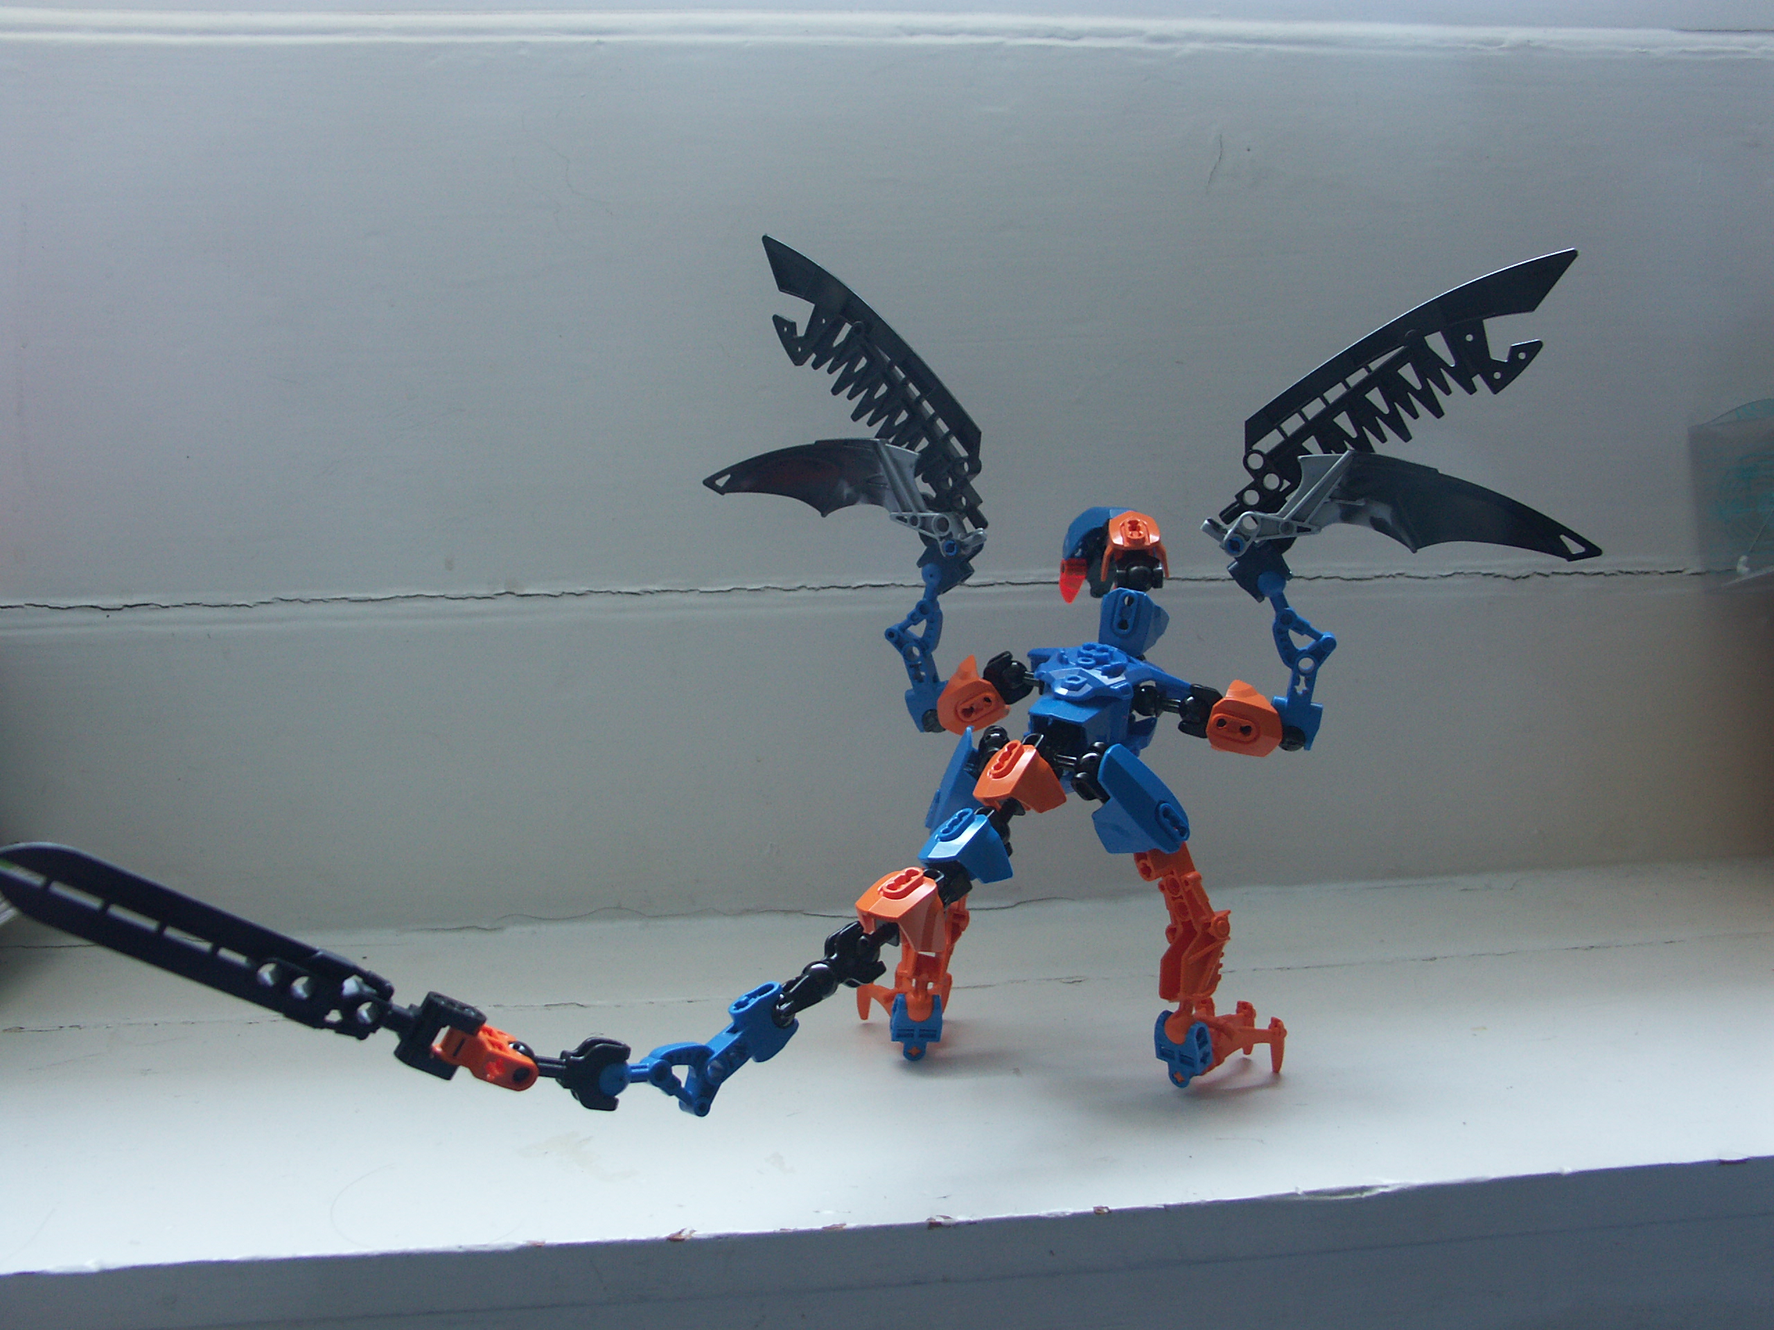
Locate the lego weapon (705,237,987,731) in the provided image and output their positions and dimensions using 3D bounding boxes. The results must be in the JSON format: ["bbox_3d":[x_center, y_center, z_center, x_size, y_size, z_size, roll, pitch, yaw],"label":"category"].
[{"bbox_3d":[-0.018,-0.061,0.512,0.120,0.170,0.040,8,15,30],"label":"lego weapon"}]

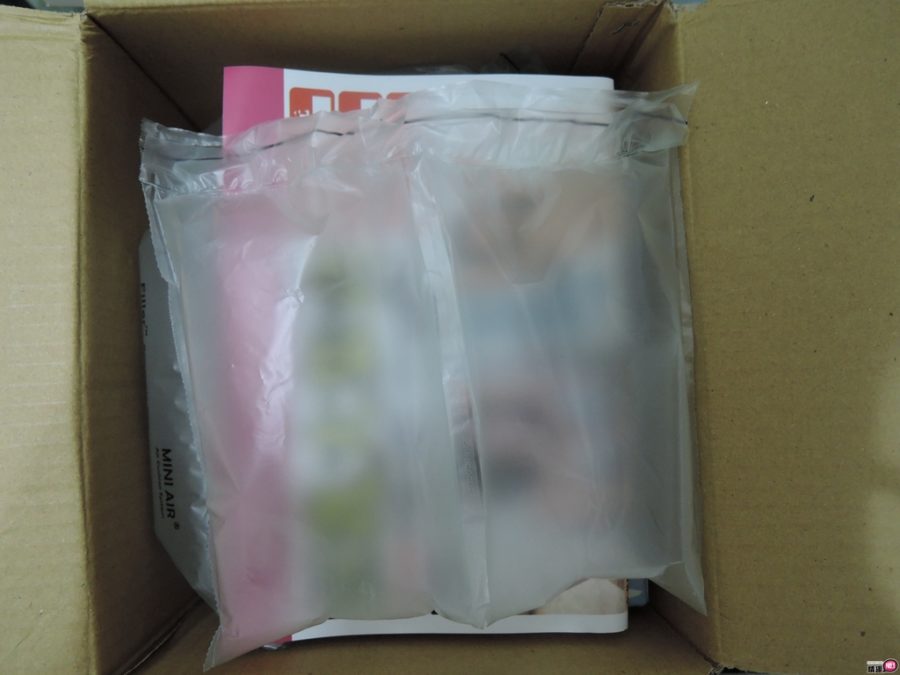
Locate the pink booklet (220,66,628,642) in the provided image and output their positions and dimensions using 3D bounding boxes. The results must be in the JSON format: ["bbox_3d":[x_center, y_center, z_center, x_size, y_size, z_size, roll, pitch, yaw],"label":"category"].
[{"bbox_3d":[-0.013,0.008,0.330,0.210,0.010,0.297,-1,88,-2],"label":"pink booklet"}]

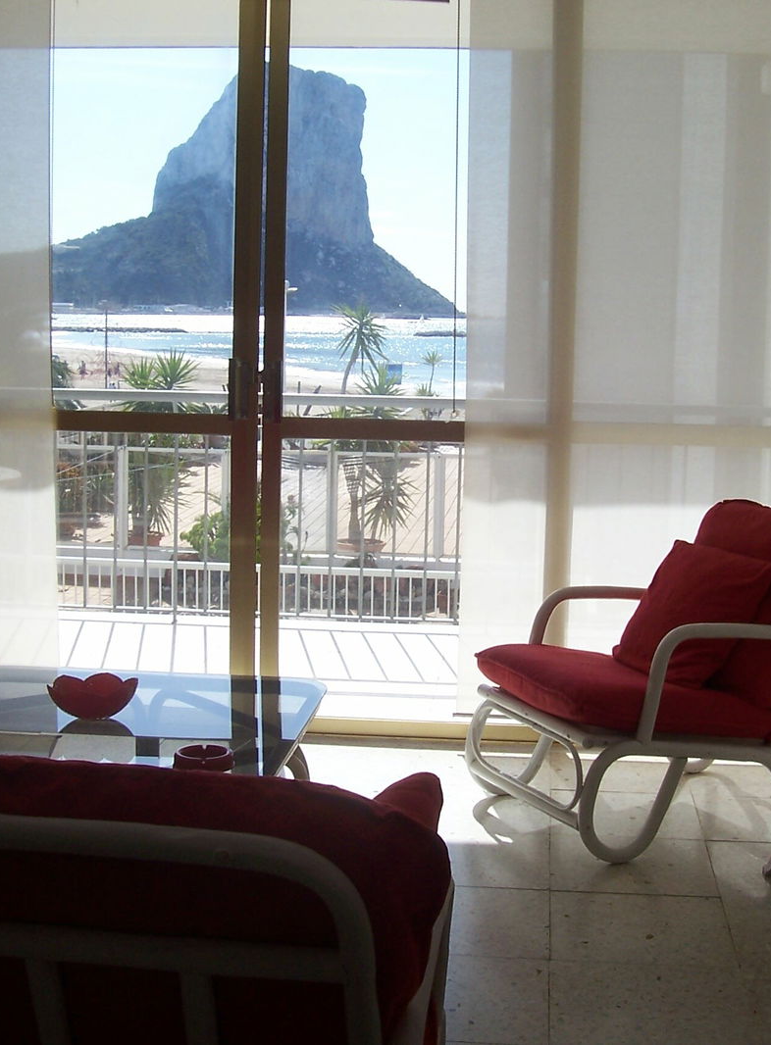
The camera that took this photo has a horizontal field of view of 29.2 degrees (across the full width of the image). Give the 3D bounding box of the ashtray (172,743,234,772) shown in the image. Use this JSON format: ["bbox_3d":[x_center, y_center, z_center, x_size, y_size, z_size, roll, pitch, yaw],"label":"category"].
[{"bbox_3d":[-0.364,0.469,2.960,0.118,0.032,0.118,2,8,6],"label":"ashtray"}]

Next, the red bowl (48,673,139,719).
[{"bbox_3d":[-0.647,0.390,3.294,0.190,0.084,0.190,1,8,0],"label":"red bowl"}]

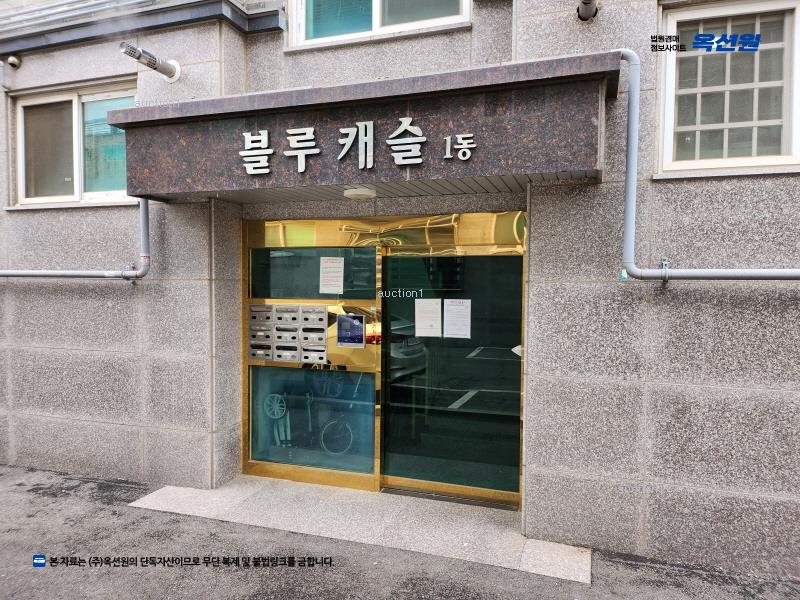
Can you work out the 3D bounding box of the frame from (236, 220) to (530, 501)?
[{"bbox_3d":[-0.192,0.433,4.482,2.423,2.199,0.140,1,2,18],"label":"frame"}]

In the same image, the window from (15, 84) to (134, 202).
[{"bbox_3d":[-2.831,-1.336,4.930,1.430,1.000,0.120,1,2,18],"label":"window"}]

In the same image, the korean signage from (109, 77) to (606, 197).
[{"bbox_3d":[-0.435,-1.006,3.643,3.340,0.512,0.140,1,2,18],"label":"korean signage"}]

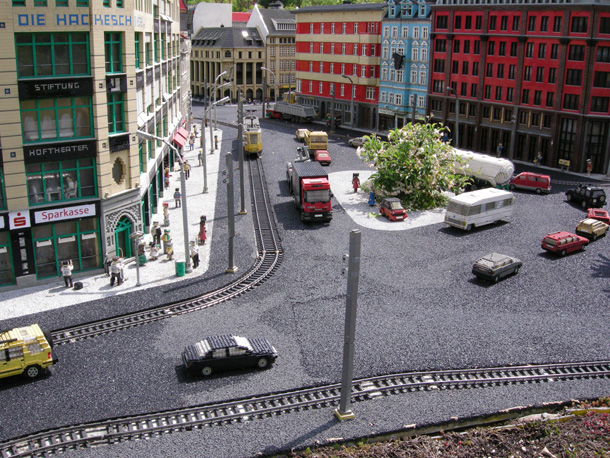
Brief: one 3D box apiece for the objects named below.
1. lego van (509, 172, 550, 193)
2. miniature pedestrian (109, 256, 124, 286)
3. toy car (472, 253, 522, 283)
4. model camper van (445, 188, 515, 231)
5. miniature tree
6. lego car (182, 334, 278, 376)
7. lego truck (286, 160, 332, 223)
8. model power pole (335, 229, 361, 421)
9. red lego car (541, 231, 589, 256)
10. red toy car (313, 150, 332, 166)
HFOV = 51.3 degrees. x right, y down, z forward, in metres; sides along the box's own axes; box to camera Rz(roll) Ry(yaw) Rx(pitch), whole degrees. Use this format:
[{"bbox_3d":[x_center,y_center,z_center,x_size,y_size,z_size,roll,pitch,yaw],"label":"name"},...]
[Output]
[{"bbox_3d":[1.275,-0.264,3.605,0.210,0.092,0.090,4,17,9],"label":"lego van"},{"bbox_3d":[-0.619,0.137,2.068,0.046,0.097,0.035,3,16,5],"label":"miniature pedestrian"},{"bbox_3d":[0.691,0.130,2.266,0.190,0.056,0.081,-13,22,-40],"label":"toy car"},{"bbox_3d":[0.805,-0.100,2.928,0.330,0.132,0.118,-11,21,-37],"label":"model camper van"},{"bbox_3d":[0.593,-0.377,3.388,0.590,0.395,0.560,1,16,0],"label":"miniature tree"},{"bbox_3d":[-0.183,0.309,1.573,0.230,0.066,0.080,-4,17,-17],"label":"lego car"},{"bbox_3d":[0.030,-0.189,3.066,0.130,0.190,0.443,-1,17,-7],"label":"lego truck"},{"bbox_3d":[0.091,0.212,1.370,0.035,0.437,0.039,-7,19,-24],"label":"model power pole"},{"bbox_3d":[1.046,0.052,2.546,0.195,0.063,0.078,-10,20,-34],"label":"red lego car"},{"bbox_3d":[0.125,-0.483,4.292,0.088,0.067,0.200,-1,17,-9],"label":"red toy car"}]

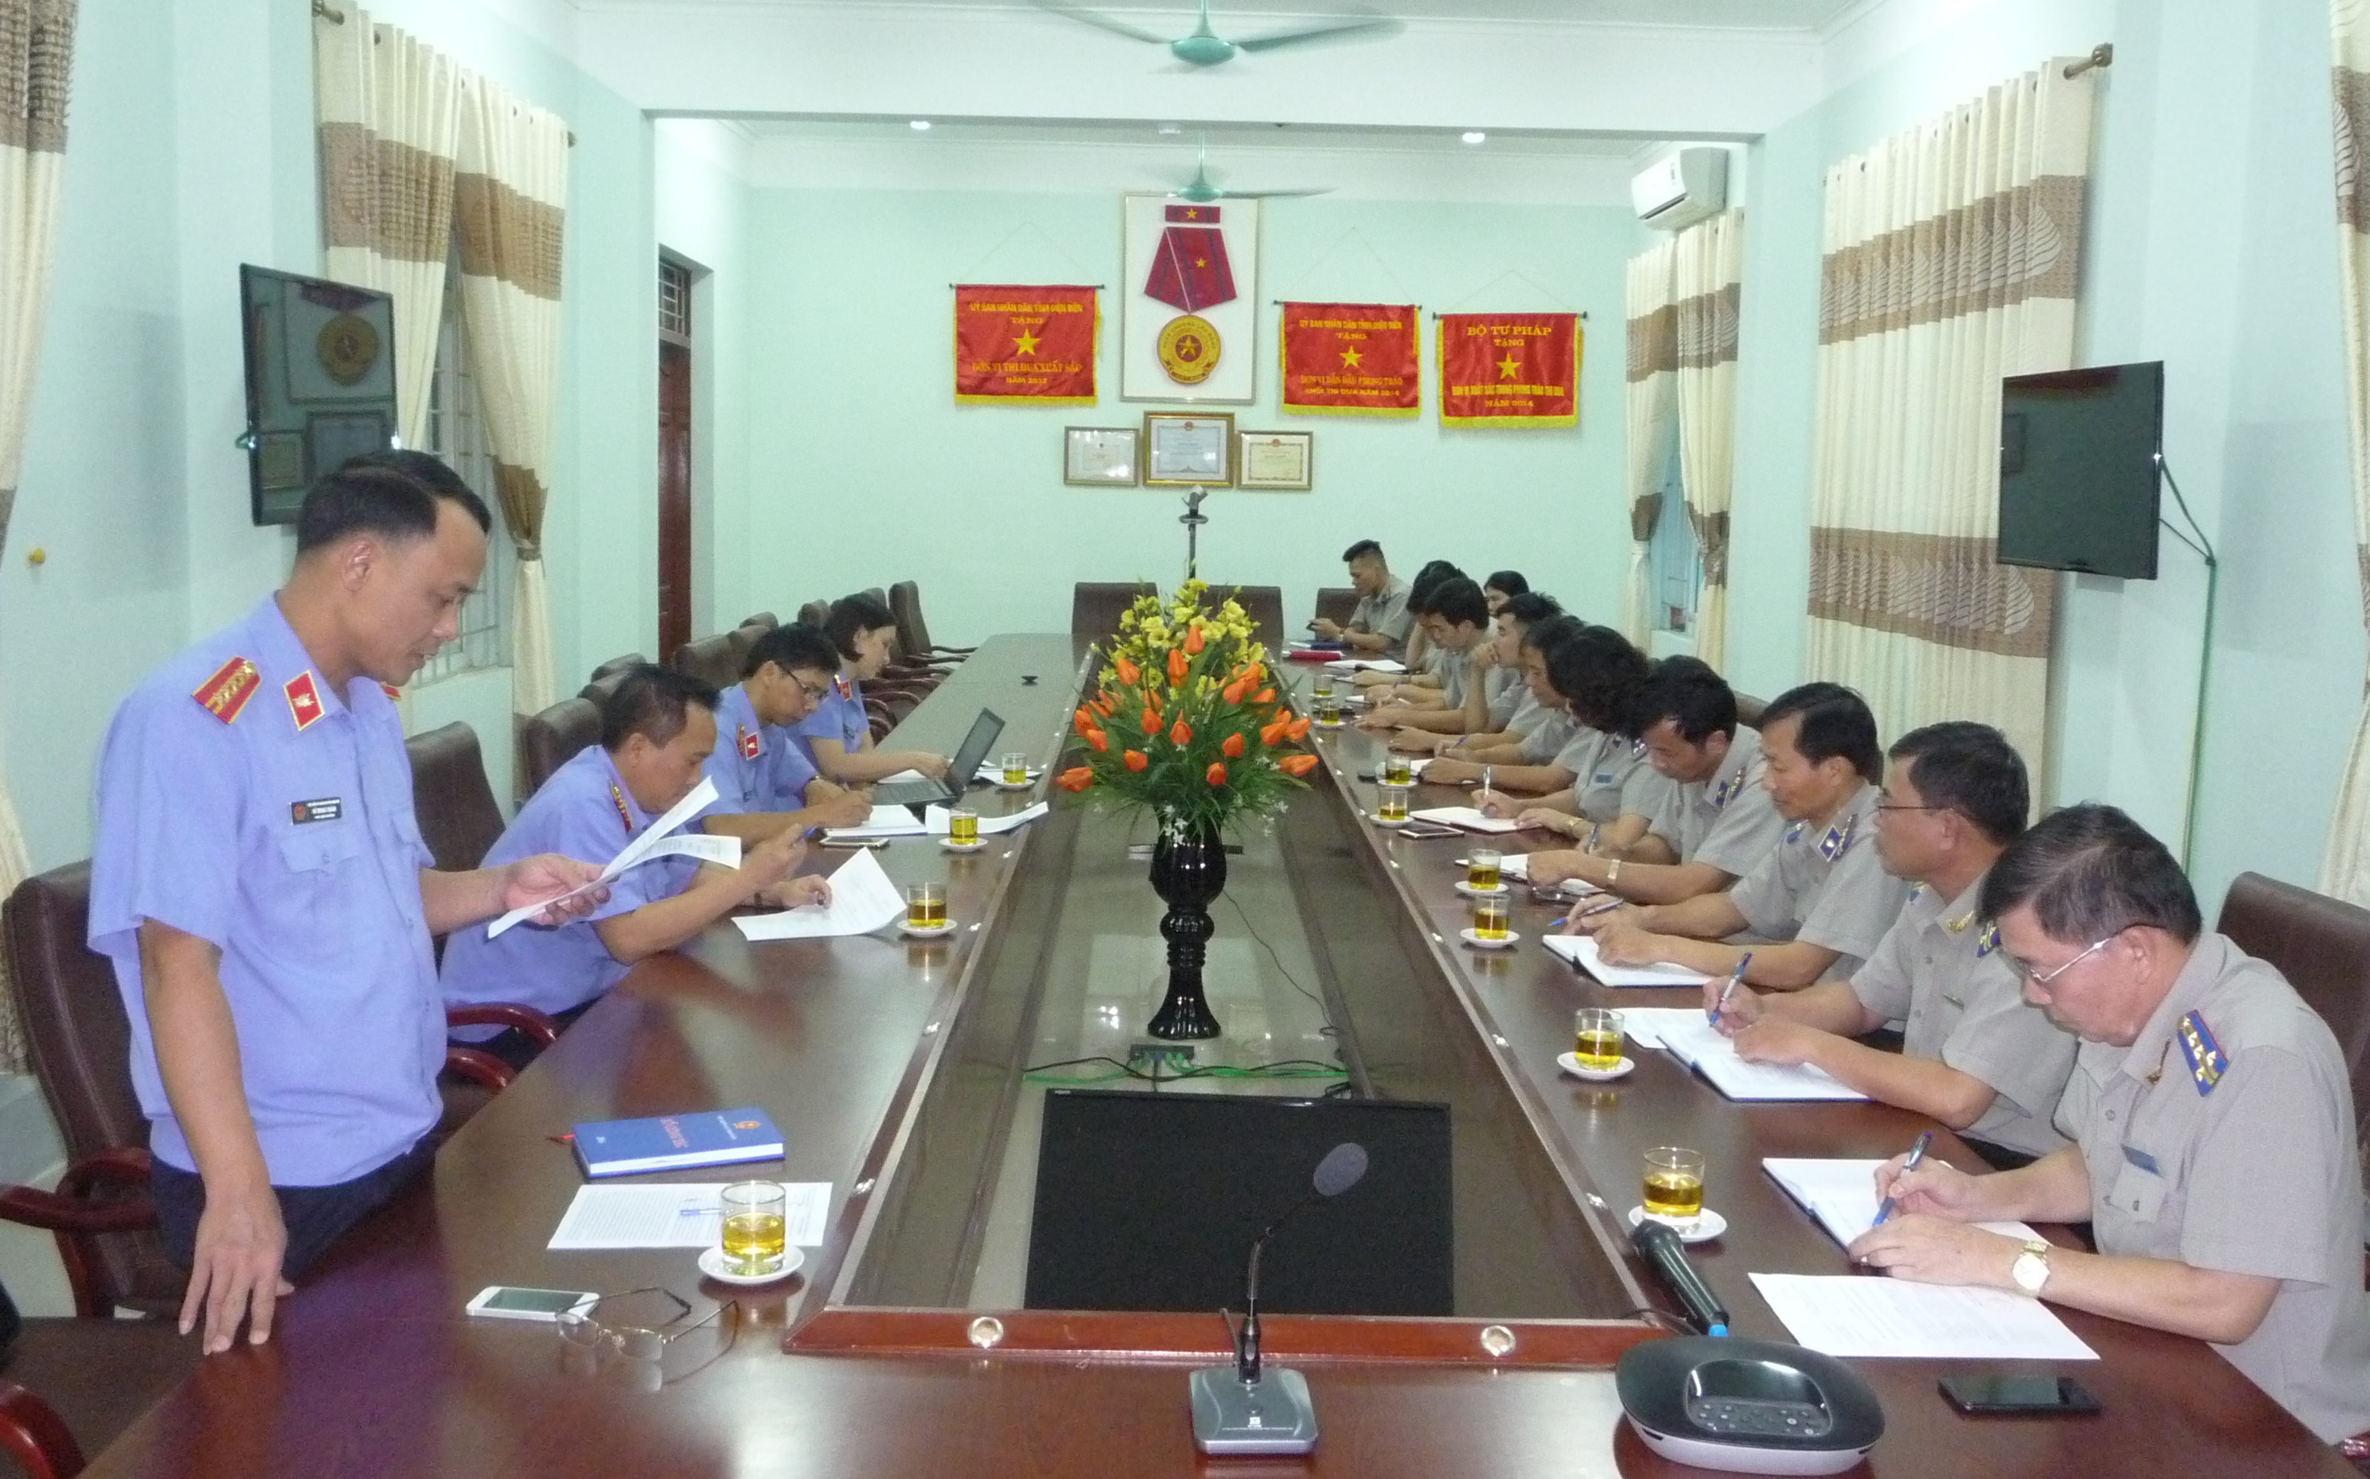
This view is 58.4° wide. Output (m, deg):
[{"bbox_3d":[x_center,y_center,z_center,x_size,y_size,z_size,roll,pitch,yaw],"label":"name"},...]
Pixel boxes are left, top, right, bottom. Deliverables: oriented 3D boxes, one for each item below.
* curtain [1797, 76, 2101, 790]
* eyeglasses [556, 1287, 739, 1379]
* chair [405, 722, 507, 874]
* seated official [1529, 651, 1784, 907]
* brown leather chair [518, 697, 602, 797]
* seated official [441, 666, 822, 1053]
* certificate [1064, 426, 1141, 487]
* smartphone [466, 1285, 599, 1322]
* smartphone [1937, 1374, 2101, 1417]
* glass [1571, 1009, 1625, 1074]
[{"bbox_3d":[2.494,-0.785,7.201,0.130,2.555,2.220,1,7,-1],"label":"curtain"},{"bbox_3d":[-0.526,0.569,2.110,0.136,0.034,0.128,5,8,30],"label":"eyeglasses"},{"bbox_3d":[-1.213,0.506,4.322,0.660,1.070,0.620,2,7,6],"label":"chair"},{"bbox_3d":[1.081,0.447,4.653,0.700,1.239,0.540,-1,7,-13],"label":"seated official"},{"bbox_3d":[-1.285,0.427,5.206,0.640,1.040,0.600,1,7,-1],"label":"brown leather chair"},{"bbox_3d":[-1.062,0.488,3.935,0.700,1.249,0.560,1,7,2],"label":"seated official"},{"bbox_3d":[-0.477,-1.617,12.174,0.435,0.330,0.030,1,7,0],"label":"certificate"},{"bbox_3d":[-0.664,0.579,2.164,0.116,0.009,0.059,2,7,5],"label":"smartphone"},{"bbox_3d":[0.790,0.623,2.007,0.140,0.009,0.070,1,7,-4],"label":"smartphone"},{"bbox_3d":[0.613,0.443,3.142,0.067,0.080,0.067,1,7,-1],"label":"glass"}]

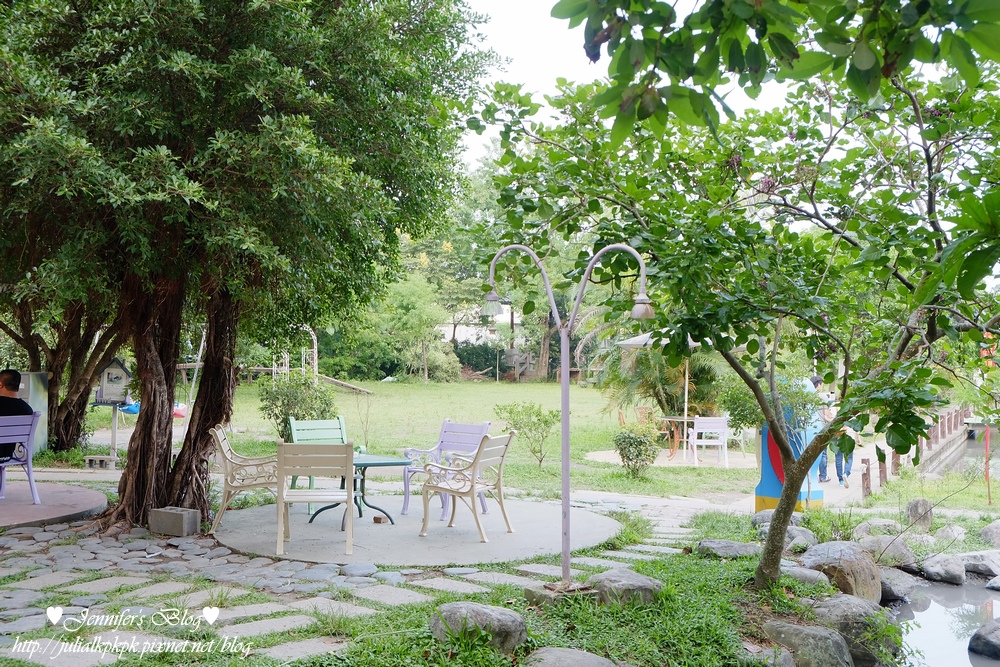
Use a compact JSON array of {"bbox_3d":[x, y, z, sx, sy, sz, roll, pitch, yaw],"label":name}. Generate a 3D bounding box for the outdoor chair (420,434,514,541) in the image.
[{"bbox_3d":[-0.278,1.265,8.525,0.660,0.880,0.560,-1,-1,29],"label":"outdoor chair"}]

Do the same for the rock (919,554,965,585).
[{"bbox_3d":[4.547,2.431,10.300,0.460,0.280,0.420,0,-1,24],"label":"rock"}]

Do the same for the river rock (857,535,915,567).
[{"bbox_3d":[3.942,2.213,10.200,0.594,0.280,0.460,0,-1,21],"label":"river rock"}]

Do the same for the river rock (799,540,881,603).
[{"bbox_3d":[2.945,2.043,8.600,0.640,0.500,0.550,1,-1,0],"label":"river rock"}]

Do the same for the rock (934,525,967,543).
[{"bbox_3d":[5.000,2.220,11.100,0.345,0.180,0.280,0,-1,24],"label":"rock"}]

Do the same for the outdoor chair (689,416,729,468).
[{"bbox_3d":[3.634,1.852,17.405,0.559,0.857,0.635,1,-1,0],"label":"outdoor chair"}]

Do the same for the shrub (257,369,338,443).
[{"bbox_3d":[-3.466,1.298,17.200,1.300,1.300,1.250,1,-1,0],"label":"shrub"}]

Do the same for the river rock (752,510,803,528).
[{"bbox_3d":[3.163,2.120,11.400,0.553,0.190,0.420,0,-1,15],"label":"river rock"}]

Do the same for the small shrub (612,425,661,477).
[{"bbox_3d":[2.075,1.793,15.200,0.708,0.800,0.700,0,-1,8],"label":"small shrub"}]

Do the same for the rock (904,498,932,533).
[{"bbox_3d":[4.740,2.052,11.300,0.280,0.390,0.260,1,-1,0],"label":"rock"}]

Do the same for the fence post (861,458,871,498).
[{"bbox_3d":[5.190,2.059,14.200,0.105,0.570,0.105,-1,-1,30],"label":"fence post"}]

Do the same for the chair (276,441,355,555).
[{"bbox_3d":[-1.403,1.219,7.718,0.559,0.857,0.635,1,-1,-6],"label":"chair"}]

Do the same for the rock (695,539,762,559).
[{"bbox_3d":[2.061,1.935,9.000,0.567,0.150,0.380,0,-1,13],"label":"rock"}]

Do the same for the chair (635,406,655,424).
[{"bbox_3d":[2.974,1.893,19.500,0.600,0.900,0.560,0,-1,42],"label":"chair"}]

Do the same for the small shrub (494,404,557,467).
[{"bbox_3d":[0.408,1.544,15.400,0.980,1.020,0.950,1,-1,0],"label":"small shrub"}]

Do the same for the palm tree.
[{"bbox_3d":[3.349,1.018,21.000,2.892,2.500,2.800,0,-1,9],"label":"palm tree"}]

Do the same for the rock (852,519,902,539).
[{"bbox_3d":[4.228,2.184,11.200,0.543,0.200,0.420,0,-1,21],"label":"rock"}]

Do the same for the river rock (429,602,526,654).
[{"bbox_3d":[-0.121,1.550,5.380,0.510,0.240,0.360,1,-1,0],"label":"river rock"}]

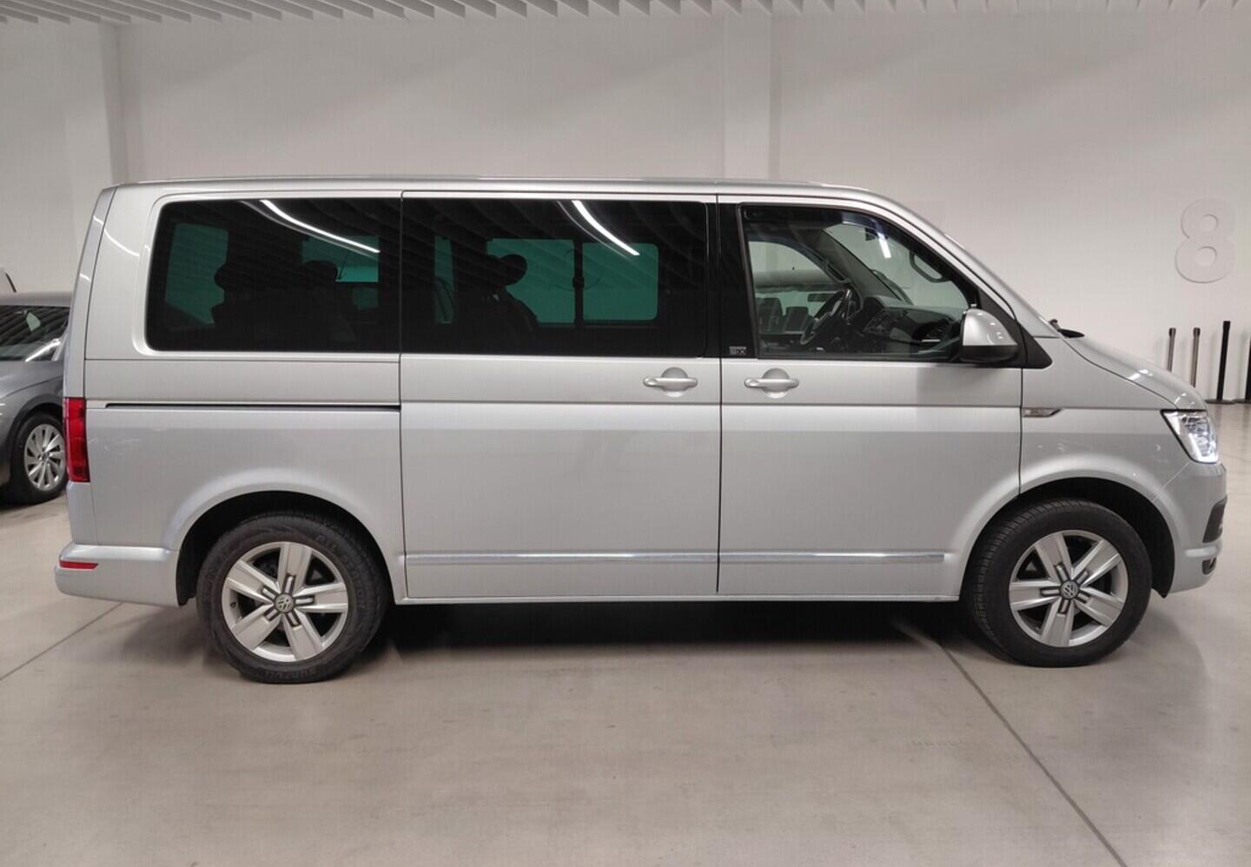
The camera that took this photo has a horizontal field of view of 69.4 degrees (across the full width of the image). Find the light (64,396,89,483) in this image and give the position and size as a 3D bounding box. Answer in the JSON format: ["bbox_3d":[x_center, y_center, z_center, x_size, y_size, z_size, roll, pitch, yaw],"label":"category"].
[{"bbox_3d":[-2.029,0.014,3.357,0.145,0.315,0.160,0,9,-1],"label":"light"}]

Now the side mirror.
[{"bbox_3d":[1.261,-0.343,3.187,0.170,0.195,0.215,1,10,6],"label":"side mirror"}]

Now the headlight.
[{"bbox_3d":[2.227,-0.005,3.582,0.400,0.230,0.360,0,9,-1],"label":"headlight"}]

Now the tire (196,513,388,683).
[{"bbox_3d":[-1.289,0.619,3.518,0.680,0.675,0.235,-1,10,-1],"label":"tire"}]

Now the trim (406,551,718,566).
[{"bbox_3d":[-0.235,0.470,3.384,1.165,0.042,0.022,0,9,-1],"label":"trim"}]

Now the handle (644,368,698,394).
[{"bbox_3d":[0.165,-0.186,3.277,0.200,0.095,0.055,0,9,-1],"label":"handle"}]

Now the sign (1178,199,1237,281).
[{"bbox_3d":[7.003,-2.308,10.882,0.700,0.985,0.050,-1,10,0],"label":"sign"}]

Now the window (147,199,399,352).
[{"bbox_3d":[-1.269,-0.567,3.249,0.905,0.550,0.050,0,0,-1],"label":"window"}]

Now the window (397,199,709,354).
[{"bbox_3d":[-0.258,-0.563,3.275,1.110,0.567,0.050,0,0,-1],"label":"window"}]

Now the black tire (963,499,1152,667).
[{"bbox_3d":[1.710,0.579,3.586,0.680,0.675,0.235,-1,10,-1],"label":"black tire"}]

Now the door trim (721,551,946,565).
[{"bbox_3d":[0.782,0.471,3.410,0.850,0.042,0.022,0,9,-1],"label":"door trim"}]

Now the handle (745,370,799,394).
[{"bbox_3d":[0.533,-0.183,3.287,0.200,0.095,0.055,0,9,-1],"label":"handle"}]

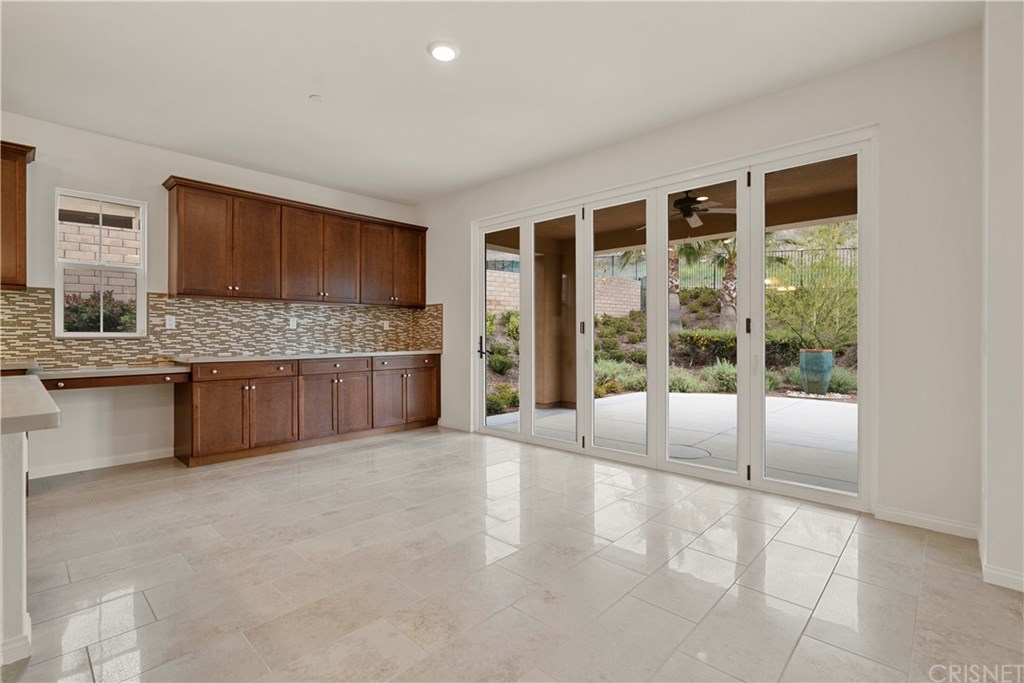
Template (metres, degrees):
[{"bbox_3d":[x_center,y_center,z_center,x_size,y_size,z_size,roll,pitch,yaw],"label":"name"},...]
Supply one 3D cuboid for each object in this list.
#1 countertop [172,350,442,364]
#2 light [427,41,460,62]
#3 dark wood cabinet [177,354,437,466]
[{"bbox_3d":[-2.015,0.163,4.941,0.630,0.042,2.635,0,0,43],"label":"countertop"},{"bbox_3d":[-0.403,-1.701,2.674,0.190,0.030,0.190,0,0,0],"label":"light"},{"bbox_3d":[-2.008,0.617,4.953,0.600,0.885,2.610,0,0,43],"label":"dark wood cabinet"}]

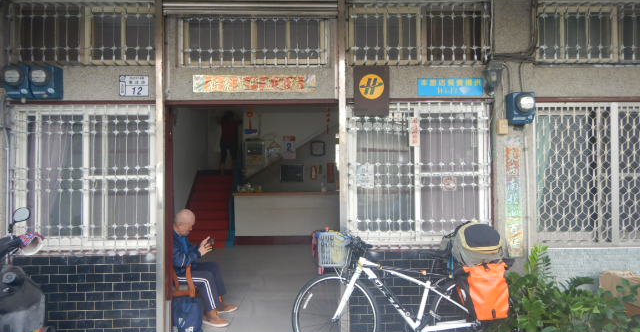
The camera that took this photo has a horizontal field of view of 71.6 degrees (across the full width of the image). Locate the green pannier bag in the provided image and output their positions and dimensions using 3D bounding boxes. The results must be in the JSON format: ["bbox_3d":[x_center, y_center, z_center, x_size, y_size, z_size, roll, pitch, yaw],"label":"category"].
[{"bbox_3d":[1.110,0.550,3.130,0.330,0.300,0.380,-1,-1,3],"label":"green pannier bag"}]

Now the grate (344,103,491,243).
[{"bbox_3d":[0.838,0.075,3.768,1.190,1.220,0.100,-1,-1,-2],"label":"grate"}]

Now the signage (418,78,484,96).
[{"bbox_3d":[1.131,-0.678,3.828,0.565,0.150,0.015,-1,-1,-2],"label":"signage"}]

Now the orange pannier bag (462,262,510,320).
[{"bbox_3d":[1.148,0.865,3.075,0.300,0.380,0.170,-1,-1,3],"label":"orange pannier bag"}]

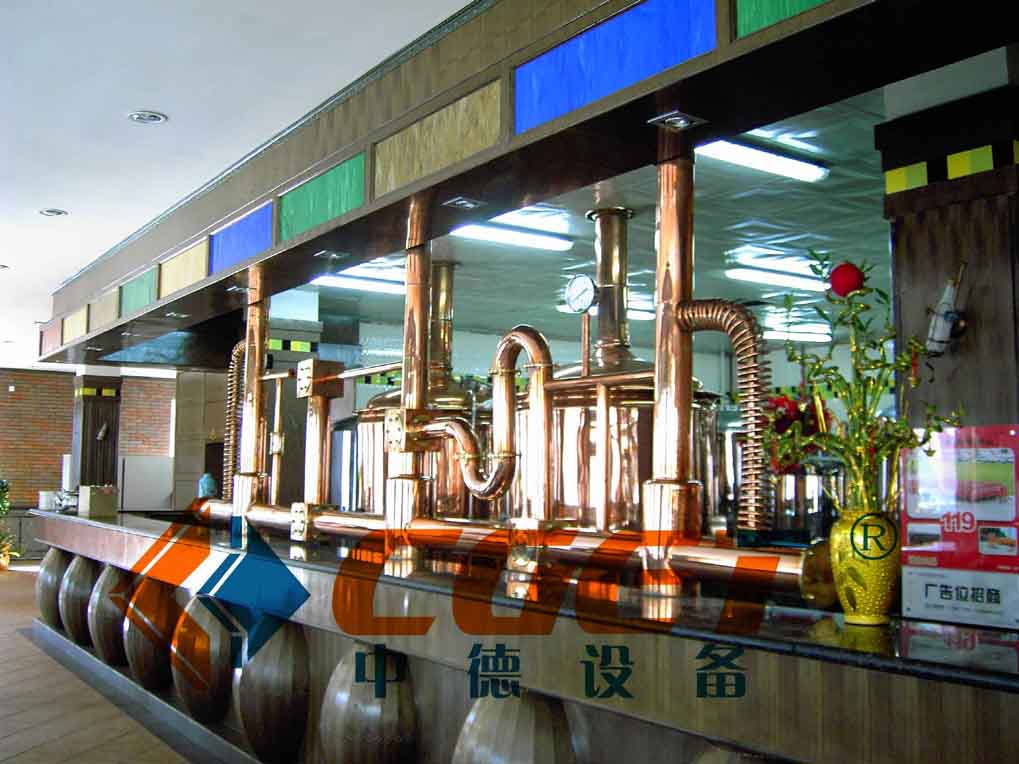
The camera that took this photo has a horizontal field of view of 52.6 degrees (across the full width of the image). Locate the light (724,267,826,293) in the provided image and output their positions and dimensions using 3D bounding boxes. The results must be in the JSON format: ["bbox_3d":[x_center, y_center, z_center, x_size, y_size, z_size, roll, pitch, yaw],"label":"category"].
[{"bbox_3d":[2.059,-0.771,7.823,1.220,0.070,0.080,4,-6,-36],"label":"light"}]

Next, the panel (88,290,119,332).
[{"bbox_3d":[-2.720,-0.476,6.923,0.030,0.206,0.767,4,-6,-36],"label":"panel"}]

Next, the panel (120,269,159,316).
[{"bbox_3d":[-2.243,-0.540,6.248,0.030,0.206,0.778,4,-6,-36],"label":"panel"}]

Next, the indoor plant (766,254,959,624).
[{"bbox_3d":[0.941,0.142,2.747,0.481,0.969,0.410,-1,-5,19],"label":"indoor plant"}]

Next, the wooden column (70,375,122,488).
[{"bbox_3d":[-3.747,0.547,9.322,0.335,1.190,0.335,4,-6,-36],"label":"wooden column"}]

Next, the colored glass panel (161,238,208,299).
[{"bbox_3d":[-1.758,-0.602,5.563,0.030,0.206,0.793,4,-6,-36],"label":"colored glass panel"}]

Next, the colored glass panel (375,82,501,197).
[{"bbox_3d":[-0.251,-0.794,3.453,0.030,0.206,0.801,4,-6,-36],"label":"colored glass panel"}]

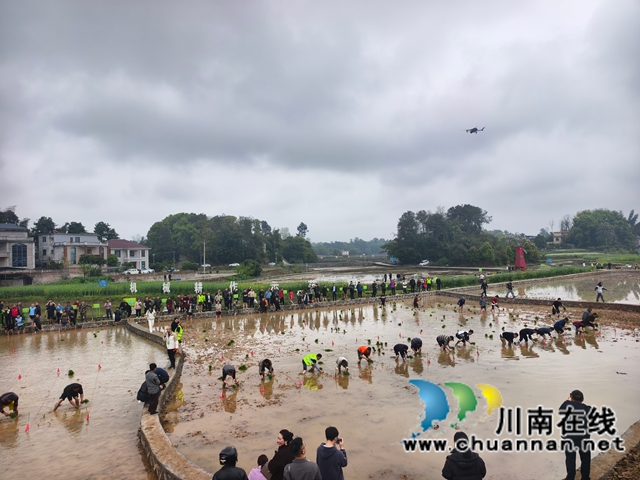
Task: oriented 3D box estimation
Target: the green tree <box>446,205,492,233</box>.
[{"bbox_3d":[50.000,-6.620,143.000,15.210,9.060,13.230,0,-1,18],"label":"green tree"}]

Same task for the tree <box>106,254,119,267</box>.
[{"bbox_3d":[-51.700,5.210,106.000,2.860,3.130,2.860,0,-1,-25],"label":"tree"}]

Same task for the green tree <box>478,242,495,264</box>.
[{"bbox_3d":[48.110,3.860,123.000,4.550,6.220,4.550,0,-1,20],"label":"green tree"}]

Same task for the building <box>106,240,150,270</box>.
[{"bbox_3d":[-56.000,4.080,123.000,8.530,8.470,10.660,-1,-1,45],"label":"building"}]

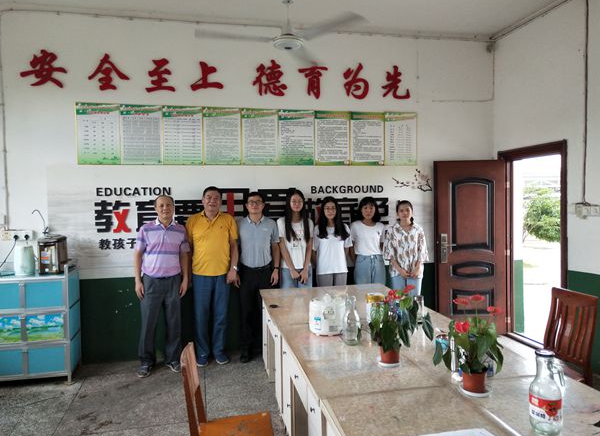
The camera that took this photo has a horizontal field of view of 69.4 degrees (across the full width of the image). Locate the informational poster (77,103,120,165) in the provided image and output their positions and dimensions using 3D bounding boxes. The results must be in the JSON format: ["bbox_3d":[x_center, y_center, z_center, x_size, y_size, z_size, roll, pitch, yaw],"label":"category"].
[{"bbox_3d":[-1.954,-0.816,4.216,0.392,0.600,0.012,-1,2,-13],"label":"informational poster"}]

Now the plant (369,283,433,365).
[{"bbox_3d":[0.469,0.501,2.017,0.293,0.372,0.269,0,2,12],"label":"plant"}]

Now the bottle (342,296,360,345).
[{"bbox_3d":[0.282,0.552,2.344,0.095,0.251,0.095,-1,2,7],"label":"bottle"}]

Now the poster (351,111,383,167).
[{"bbox_3d":[0.761,-0.882,4.813,0.400,0.599,0.020,-1,2,-12],"label":"poster"}]

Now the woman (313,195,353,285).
[{"bbox_3d":[0.348,0.593,4.553,0.435,1.636,0.280,-1,2,-4],"label":"woman"}]

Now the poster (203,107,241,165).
[{"bbox_3d":[-0.808,-0.843,4.471,0.391,0.600,0.012,-1,2,-13],"label":"poster"}]

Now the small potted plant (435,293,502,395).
[{"bbox_3d":[0.673,0.499,1.740,0.264,0.388,0.243,0,2,22],"label":"small potted plant"}]

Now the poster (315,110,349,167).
[{"bbox_3d":[0.365,-0.872,4.729,0.409,0.599,0.020,-1,2,-12],"label":"poster"}]

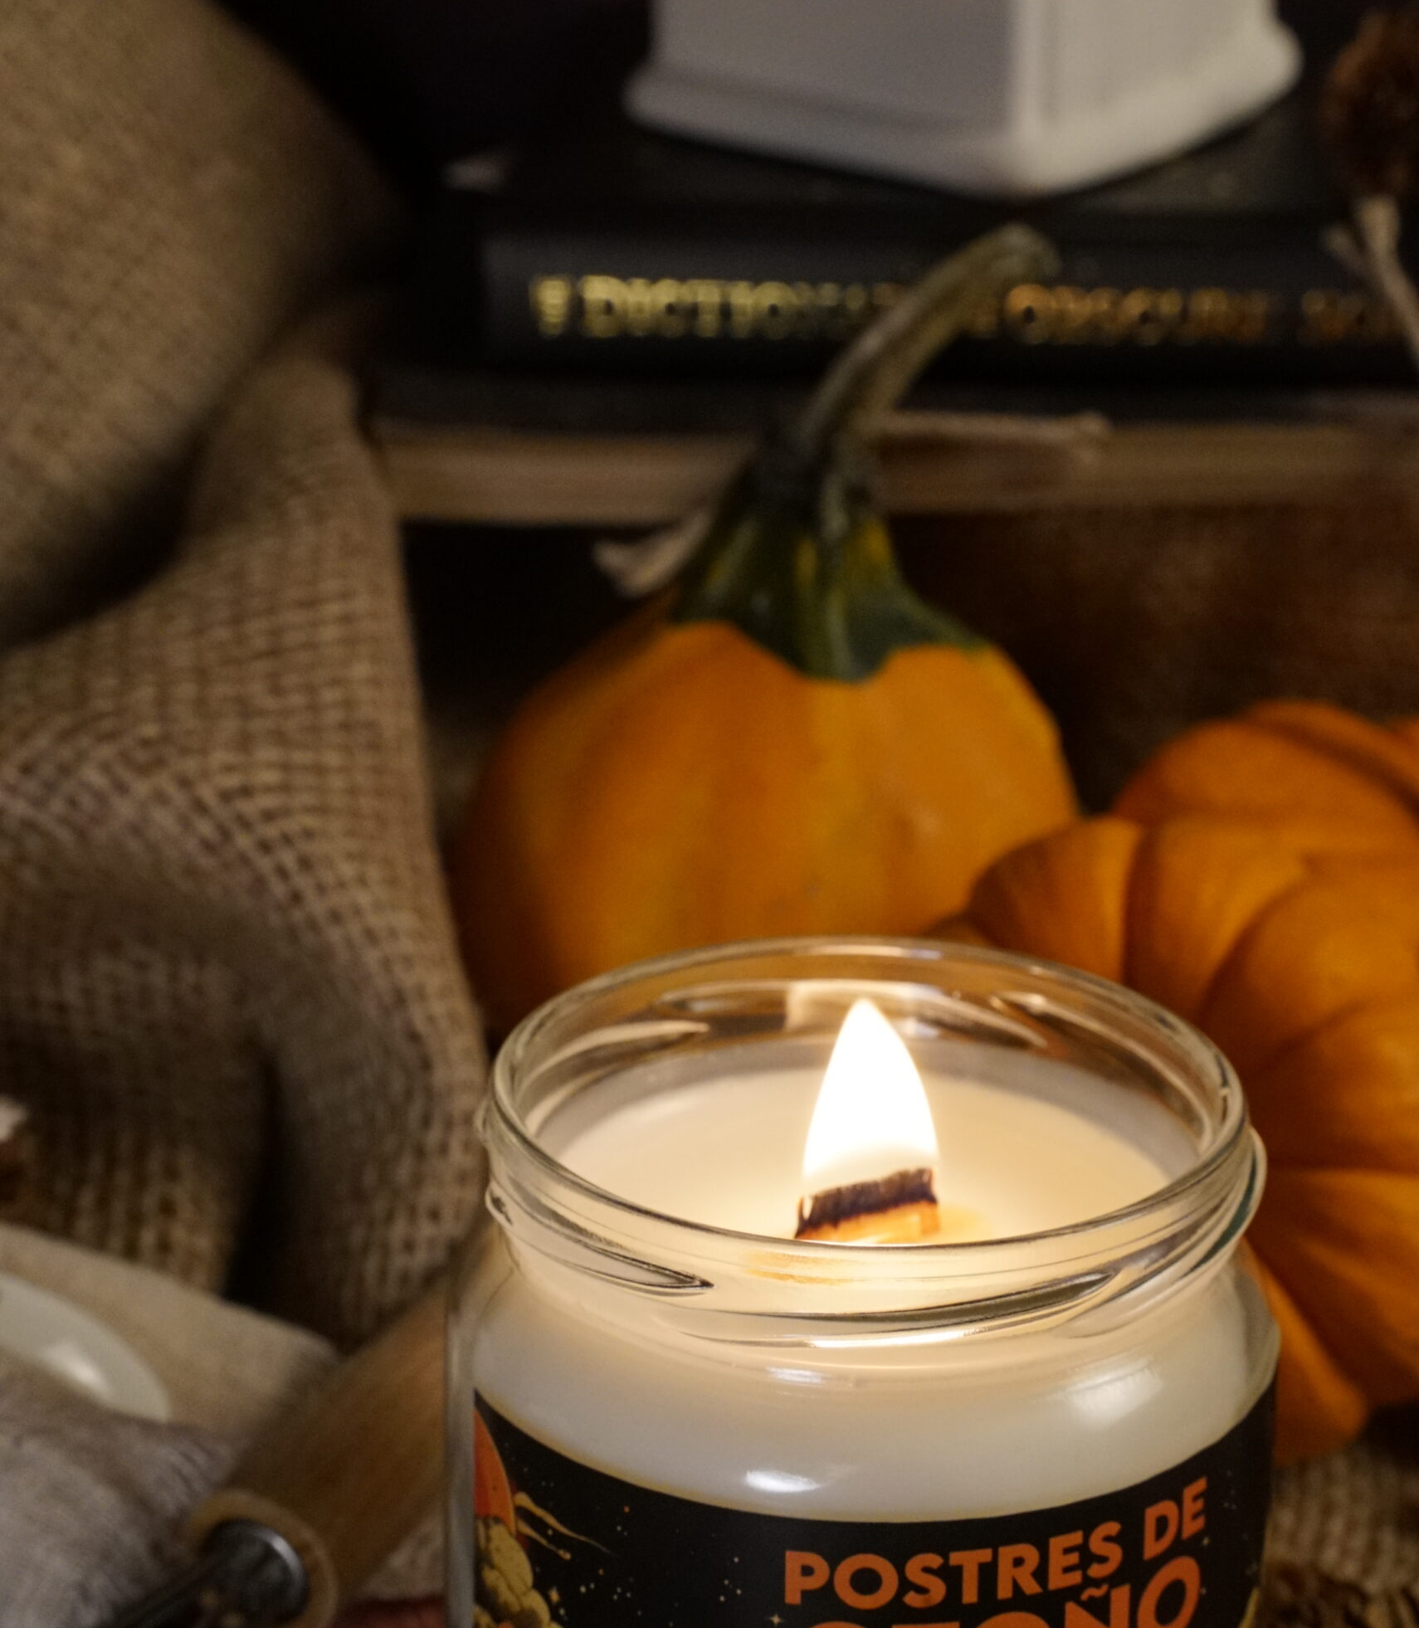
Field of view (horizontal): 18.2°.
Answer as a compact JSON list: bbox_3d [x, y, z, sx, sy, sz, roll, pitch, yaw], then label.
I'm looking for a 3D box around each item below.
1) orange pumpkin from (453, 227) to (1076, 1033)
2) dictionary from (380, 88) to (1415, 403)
[{"bbox_3d":[0.007,-0.012,0.558,0.081,0.122,0.081,0,22,0],"label":"orange pumpkin"},{"bbox_3d":[0.082,-0.093,0.663,0.215,0.021,0.147,2,22,4],"label":"dictionary"}]

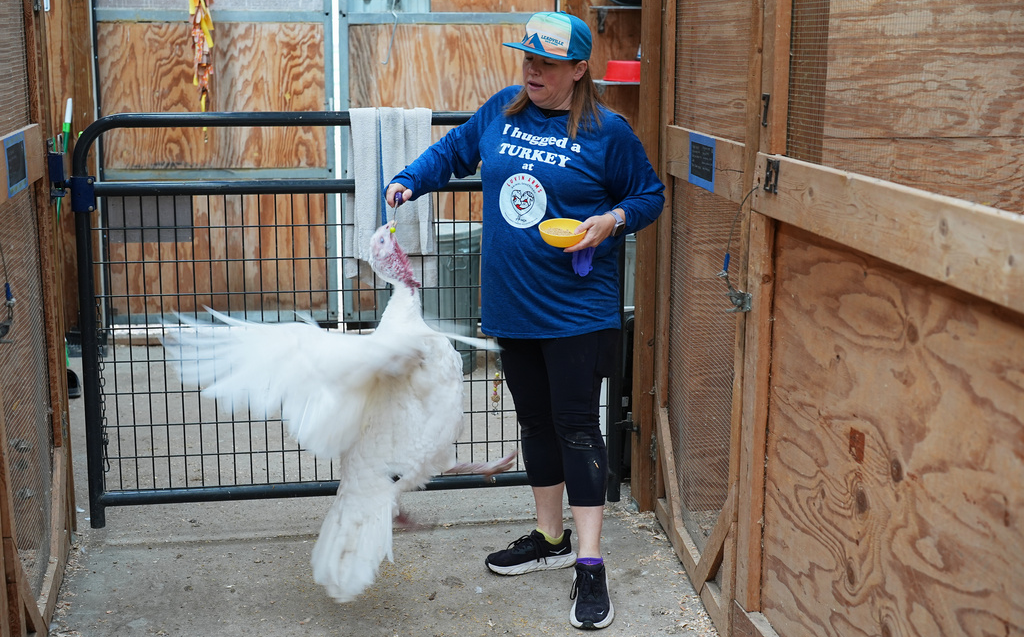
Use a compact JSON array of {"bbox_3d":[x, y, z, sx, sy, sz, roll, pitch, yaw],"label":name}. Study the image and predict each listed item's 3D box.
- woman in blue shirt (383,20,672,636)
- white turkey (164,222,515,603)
[{"bbox_3d":[0.083,-0.011,3.848,0.600,1.630,0.640,6,11,28],"label":"woman in blue shirt"},{"bbox_3d":[-0.416,0.244,3.720,0.820,1.000,0.650,4,11,20],"label":"white turkey"}]

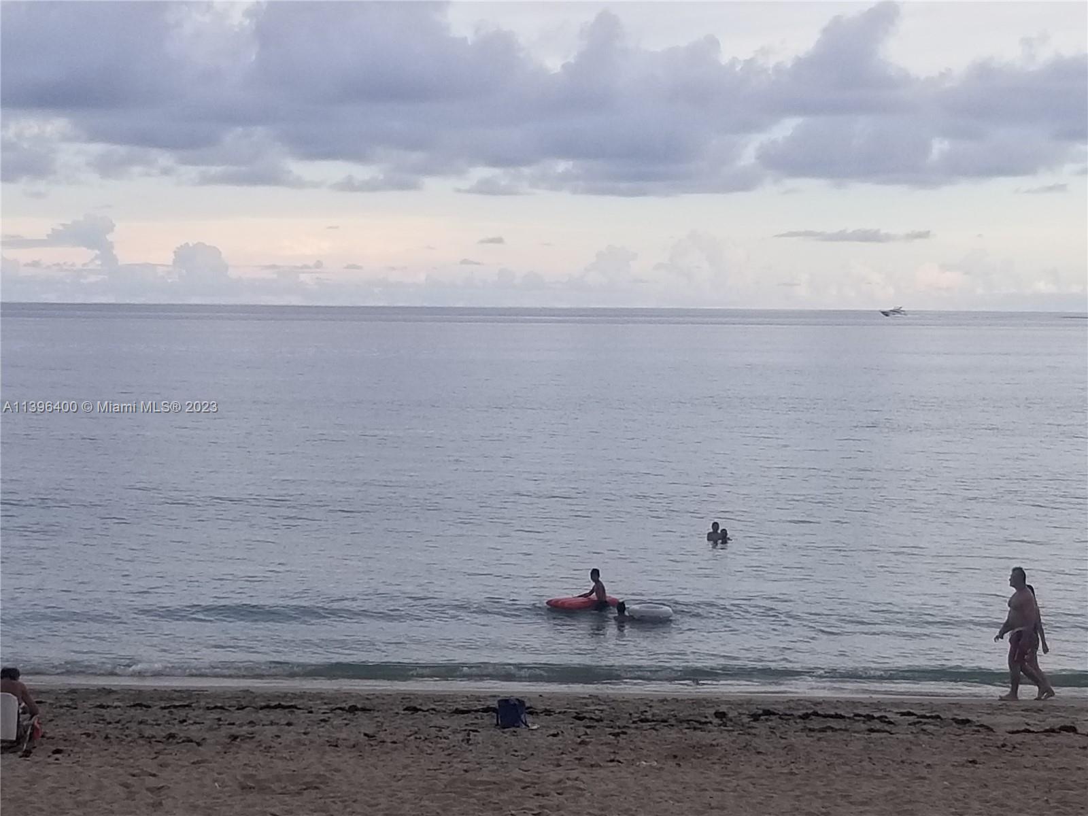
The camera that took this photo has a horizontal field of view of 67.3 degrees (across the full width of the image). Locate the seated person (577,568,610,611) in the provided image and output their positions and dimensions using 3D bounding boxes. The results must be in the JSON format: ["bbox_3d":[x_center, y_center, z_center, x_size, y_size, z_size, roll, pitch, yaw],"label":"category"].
[{"bbox_3d":[0.858,3.100,14.032,0.550,0.740,0.360,2,7,15],"label":"seated person"}]

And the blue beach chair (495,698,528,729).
[{"bbox_3d":[-0.383,3.551,9.708,0.400,0.380,0.380,0,7,0],"label":"blue beach chair"}]

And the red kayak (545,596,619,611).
[{"bbox_3d":[0.669,3.340,14.119,1.250,0.200,0.460,-1,7,-8],"label":"red kayak"}]

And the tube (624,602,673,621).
[{"bbox_3d":[1.756,3.385,13.949,0.820,0.220,0.720,1,7,0],"label":"tube"}]

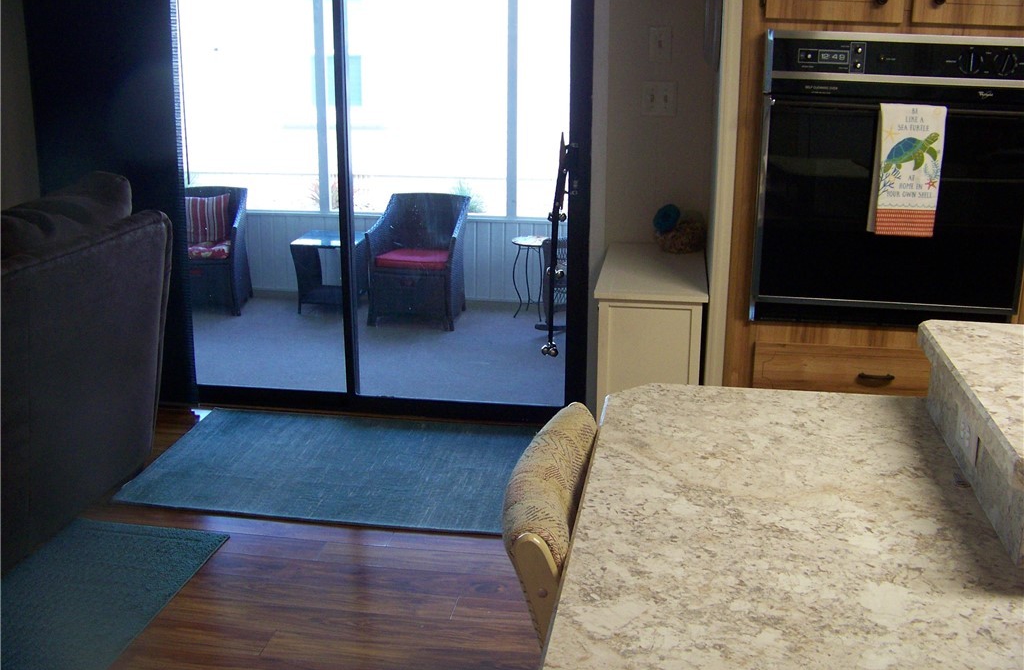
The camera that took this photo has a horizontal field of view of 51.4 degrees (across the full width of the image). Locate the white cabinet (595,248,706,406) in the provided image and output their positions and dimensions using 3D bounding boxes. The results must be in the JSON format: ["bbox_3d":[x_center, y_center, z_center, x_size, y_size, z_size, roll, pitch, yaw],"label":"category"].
[{"bbox_3d":[0.451,0.137,3.489,0.324,0.732,0.690,3,17,9],"label":"white cabinet"}]

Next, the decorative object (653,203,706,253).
[{"bbox_3d":[0.564,-0.362,3.588,0.179,0.168,0.165,3,17,9],"label":"decorative object"}]

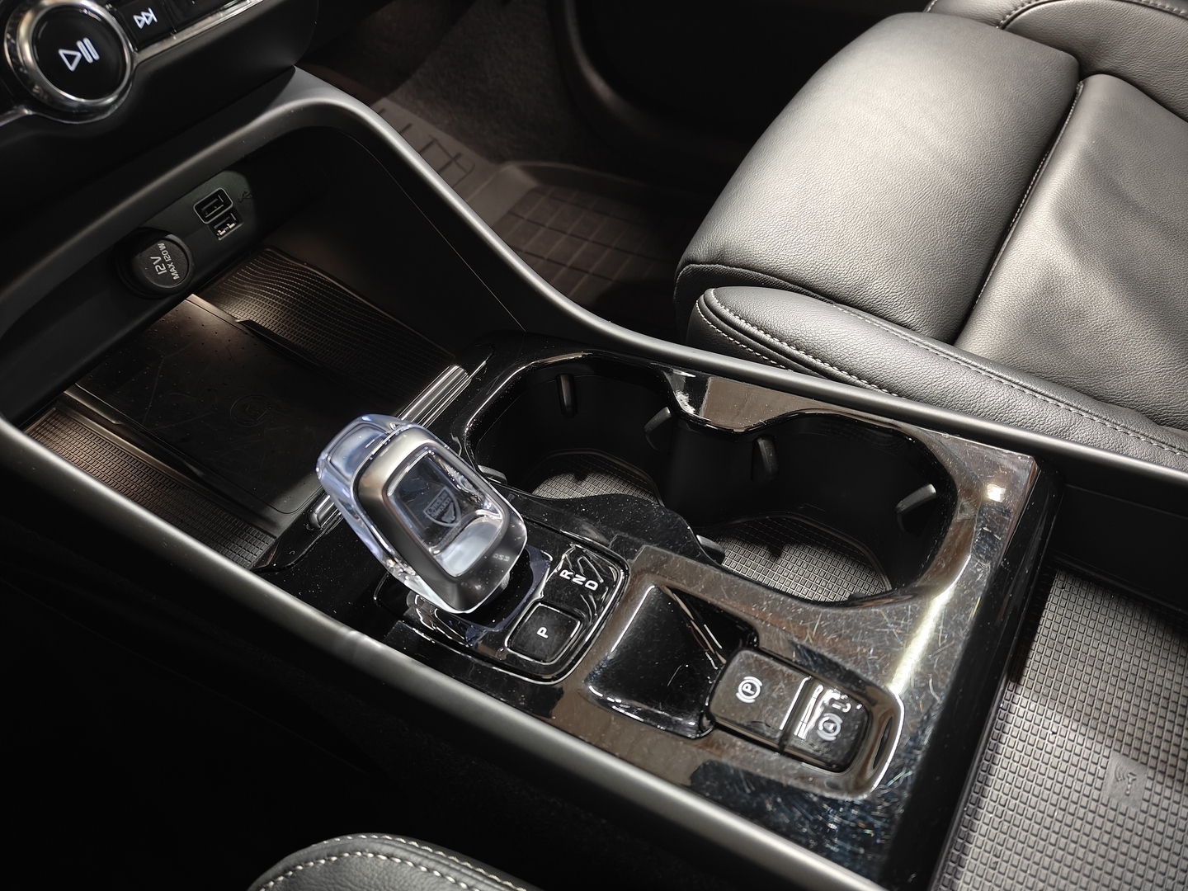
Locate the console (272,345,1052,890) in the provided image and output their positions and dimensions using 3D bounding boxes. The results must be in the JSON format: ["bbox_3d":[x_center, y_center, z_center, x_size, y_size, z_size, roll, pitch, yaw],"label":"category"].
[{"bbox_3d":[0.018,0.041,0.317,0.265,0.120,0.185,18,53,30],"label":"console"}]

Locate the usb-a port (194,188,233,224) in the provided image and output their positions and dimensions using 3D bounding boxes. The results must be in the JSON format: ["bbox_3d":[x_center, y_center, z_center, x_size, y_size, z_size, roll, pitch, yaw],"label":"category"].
[{"bbox_3d":[-0.217,-0.135,0.466,0.010,0.011,0.021,8,47,40],"label":"usb-a port"}]

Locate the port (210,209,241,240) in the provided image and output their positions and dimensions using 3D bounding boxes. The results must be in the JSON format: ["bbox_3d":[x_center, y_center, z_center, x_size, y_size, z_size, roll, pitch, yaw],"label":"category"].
[{"bbox_3d":[-0.213,-0.127,0.472,0.010,0.011,0.018,8,47,40],"label":"port"}]

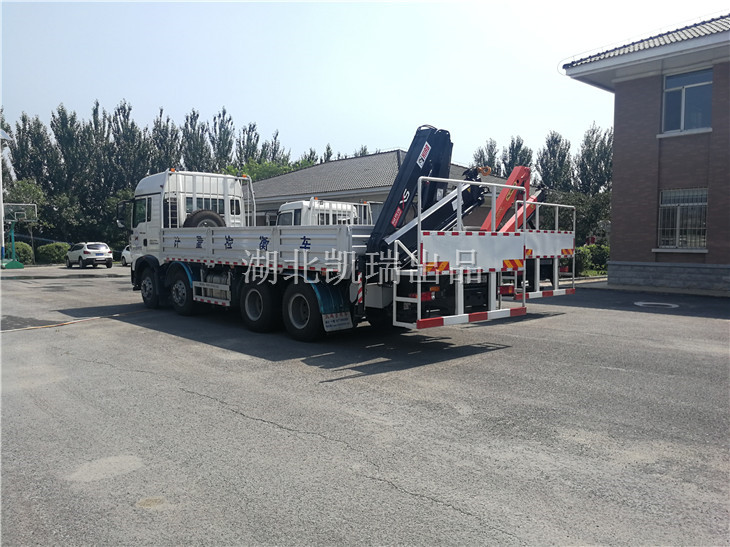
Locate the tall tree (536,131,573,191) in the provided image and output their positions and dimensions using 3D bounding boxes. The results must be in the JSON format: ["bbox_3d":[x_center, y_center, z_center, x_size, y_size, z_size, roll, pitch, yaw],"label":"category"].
[{"bbox_3d":[17.455,-7.360,52.894,3.680,11.690,3.680,0,4,0],"label":"tall tree"}]

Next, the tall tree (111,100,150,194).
[{"bbox_3d":[-19.389,-7.749,47.442,3.550,13.100,3.550,0,4,0],"label":"tall tree"}]

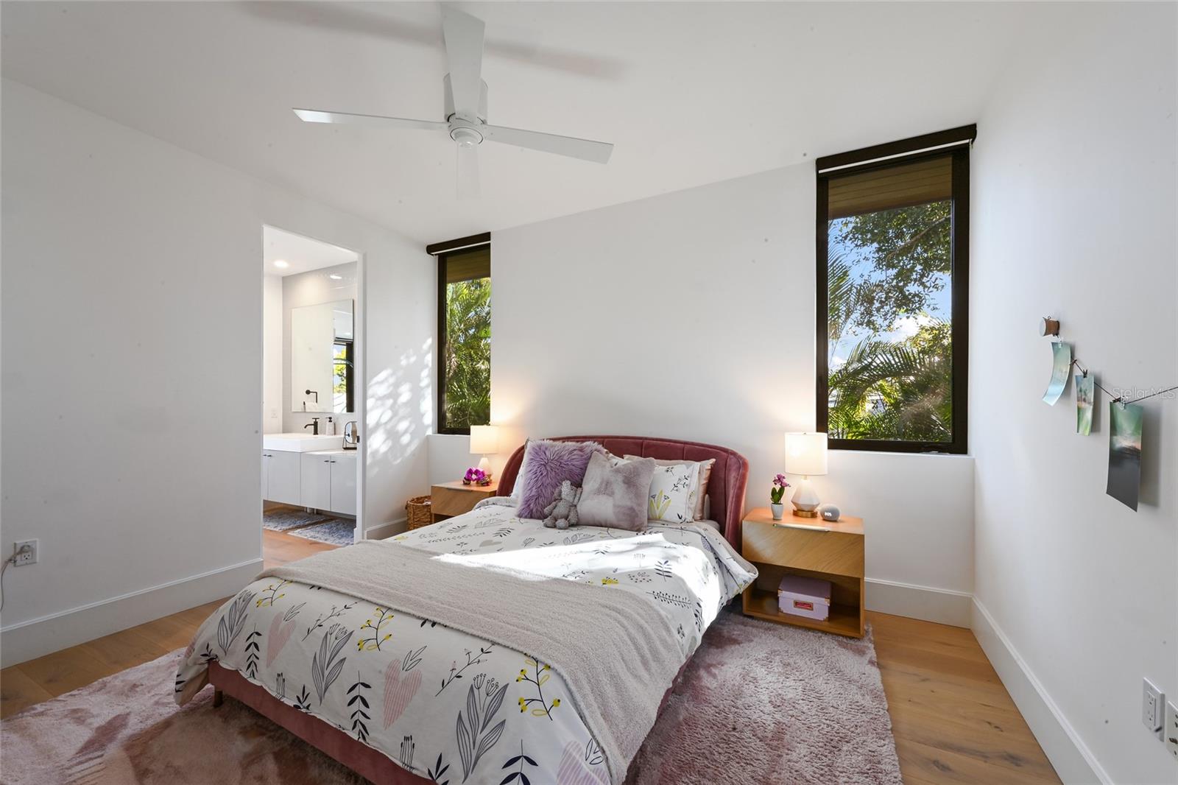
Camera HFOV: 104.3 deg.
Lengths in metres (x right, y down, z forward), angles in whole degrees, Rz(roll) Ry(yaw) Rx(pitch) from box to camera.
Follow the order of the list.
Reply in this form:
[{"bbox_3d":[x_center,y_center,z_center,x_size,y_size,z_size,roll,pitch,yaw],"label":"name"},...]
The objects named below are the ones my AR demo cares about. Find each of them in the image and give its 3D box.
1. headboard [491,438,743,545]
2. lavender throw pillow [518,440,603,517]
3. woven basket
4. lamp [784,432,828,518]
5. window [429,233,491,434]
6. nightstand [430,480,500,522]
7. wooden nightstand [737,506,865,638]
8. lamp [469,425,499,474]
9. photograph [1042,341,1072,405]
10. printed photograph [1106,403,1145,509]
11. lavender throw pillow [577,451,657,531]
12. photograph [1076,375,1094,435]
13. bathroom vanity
[{"bbox_3d":[0.171,0.765,3.267,1.820,0.880,0.360,0,-1,28],"label":"headboard"},{"bbox_3d":[-0.200,0.574,2.977,0.480,0.500,0.160,0,-18,16],"label":"lavender throw pillow"},{"bbox_3d":[-1.406,1.148,4.085,0.380,0.370,0.380,0,-1,28],"label":"woven basket"},{"bbox_3d":[1.300,0.503,2.747,0.237,0.500,0.237,0,-1,28],"label":"lamp"},{"bbox_3d":[-1.154,-0.502,4.245,0.760,1.800,0.120,0,-1,28],"label":"window"},{"bbox_3d":[-0.934,1.037,3.785,0.605,0.546,0.380,0,-1,28],"label":"nightstand"},{"bbox_3d":[1.256,1.014,2.683,0.605,0.540,0.375,0,-1,28],"label":"wooden nightstand"},{"bbox_3d":[-0.886,0.521,3.901,0.237,0.500,0.237,0,-1,0],"label":"lamp"},{"bbox_3d":[1.504,-0.062,1.482,0.035,0.205,0.132,11,5,28],"label":"photograph"},{"bbox_3d":[1.351,0.155,1.156,0.015,0.250,0.150,0,-1,28],"label":"printed photograph"},{"bbox_3d":[0.165,0.584,2.716,0.420,0.420,0.150,0,-26,28],"label":"lavender throw pillow"},{"bbox_3d":[1.432,0.036,1.325,0.014,0.172,0.115,0,-1,28],"label":"photograph"},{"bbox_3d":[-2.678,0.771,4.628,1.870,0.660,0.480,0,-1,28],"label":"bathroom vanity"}]

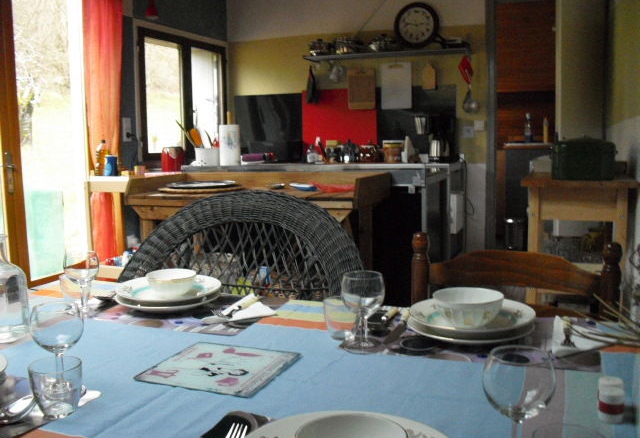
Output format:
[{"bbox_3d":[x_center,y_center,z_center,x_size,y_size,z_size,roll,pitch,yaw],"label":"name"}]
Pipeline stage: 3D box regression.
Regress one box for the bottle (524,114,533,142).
[{"bbox_3d":[2.099,-0.908,6.700,0.076,0.297,0.076,-1,7,0],"label":"bottle"}]

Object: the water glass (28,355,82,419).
[{"bbox_3d":[-0.375,0.242,0.951,0.071,0.072,0.071,-1,7,0],"label":"water glass"}]

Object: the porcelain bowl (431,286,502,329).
[{"bbox_3d":[0.278,0.171,1.250,0.131,0.058,0.131,-1,7,0],"label":"porcelain bowl"}]

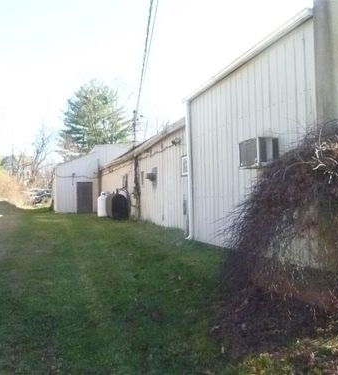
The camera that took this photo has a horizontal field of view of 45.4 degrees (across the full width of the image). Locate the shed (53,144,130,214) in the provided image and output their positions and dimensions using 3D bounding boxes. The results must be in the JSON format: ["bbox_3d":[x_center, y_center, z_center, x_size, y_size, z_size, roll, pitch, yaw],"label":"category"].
[{"bbox_3d":[-5.561,-0.528,28.608,4.798,4.381,5.000,-1,-1,-16],"label":"shed"}]

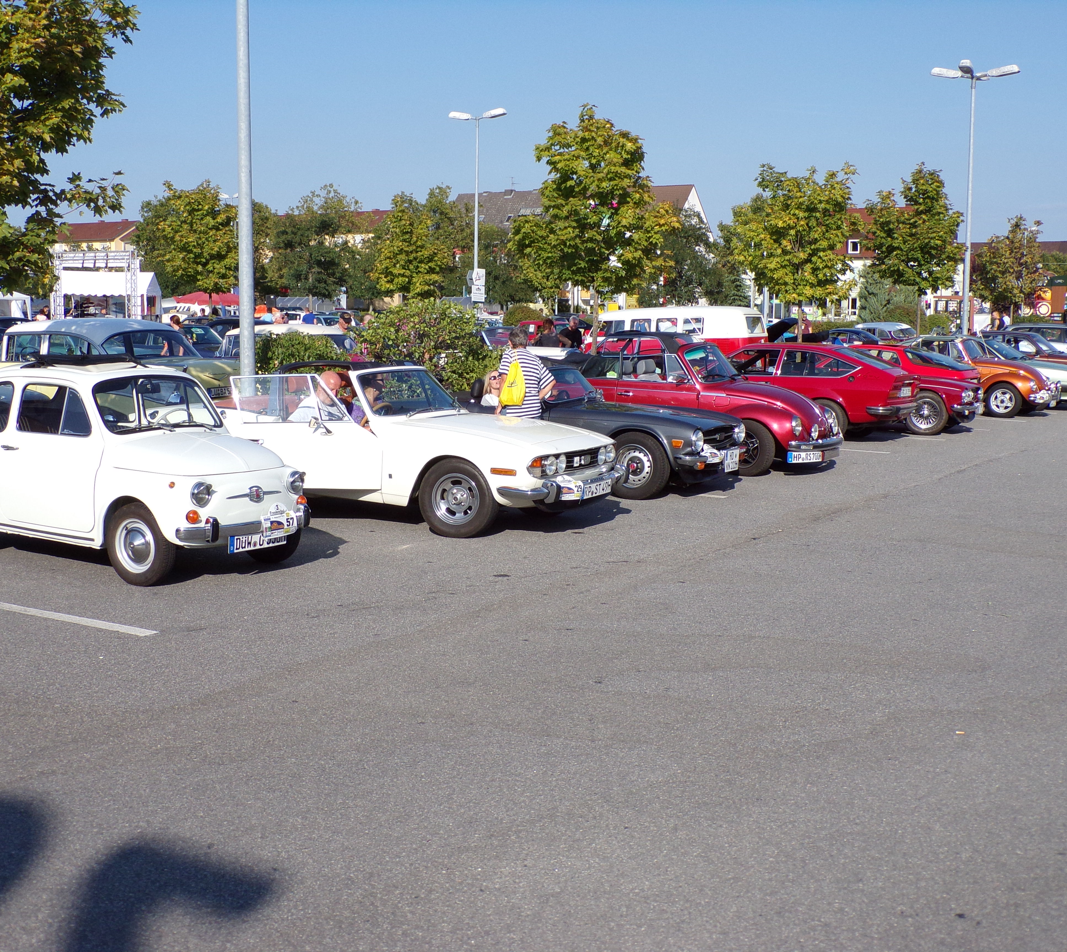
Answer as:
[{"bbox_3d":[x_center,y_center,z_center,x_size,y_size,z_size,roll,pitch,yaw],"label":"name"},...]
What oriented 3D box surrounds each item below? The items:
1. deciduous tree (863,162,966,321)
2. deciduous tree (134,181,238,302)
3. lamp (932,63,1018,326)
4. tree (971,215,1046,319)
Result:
[{"bbox_3d":[10.286,-5.361,36.224,2.750,5.870,2.750,4,8,33],"label":"deciduous tree"},{"bbox_3d":[-9.496,-5.502,38.237,2.900,5.520,2.900,4,8,33],"label":"deciduous tree"},{"bbox_3d":[12.871,-7.447,39.994,2.650,9.190,2.650,4,8,33],"label":"lamp"},{"bbox_3d":[15.778,-5.949,44.696,2.600,5.180,2.600,4,8,33],"label":"tree"}]

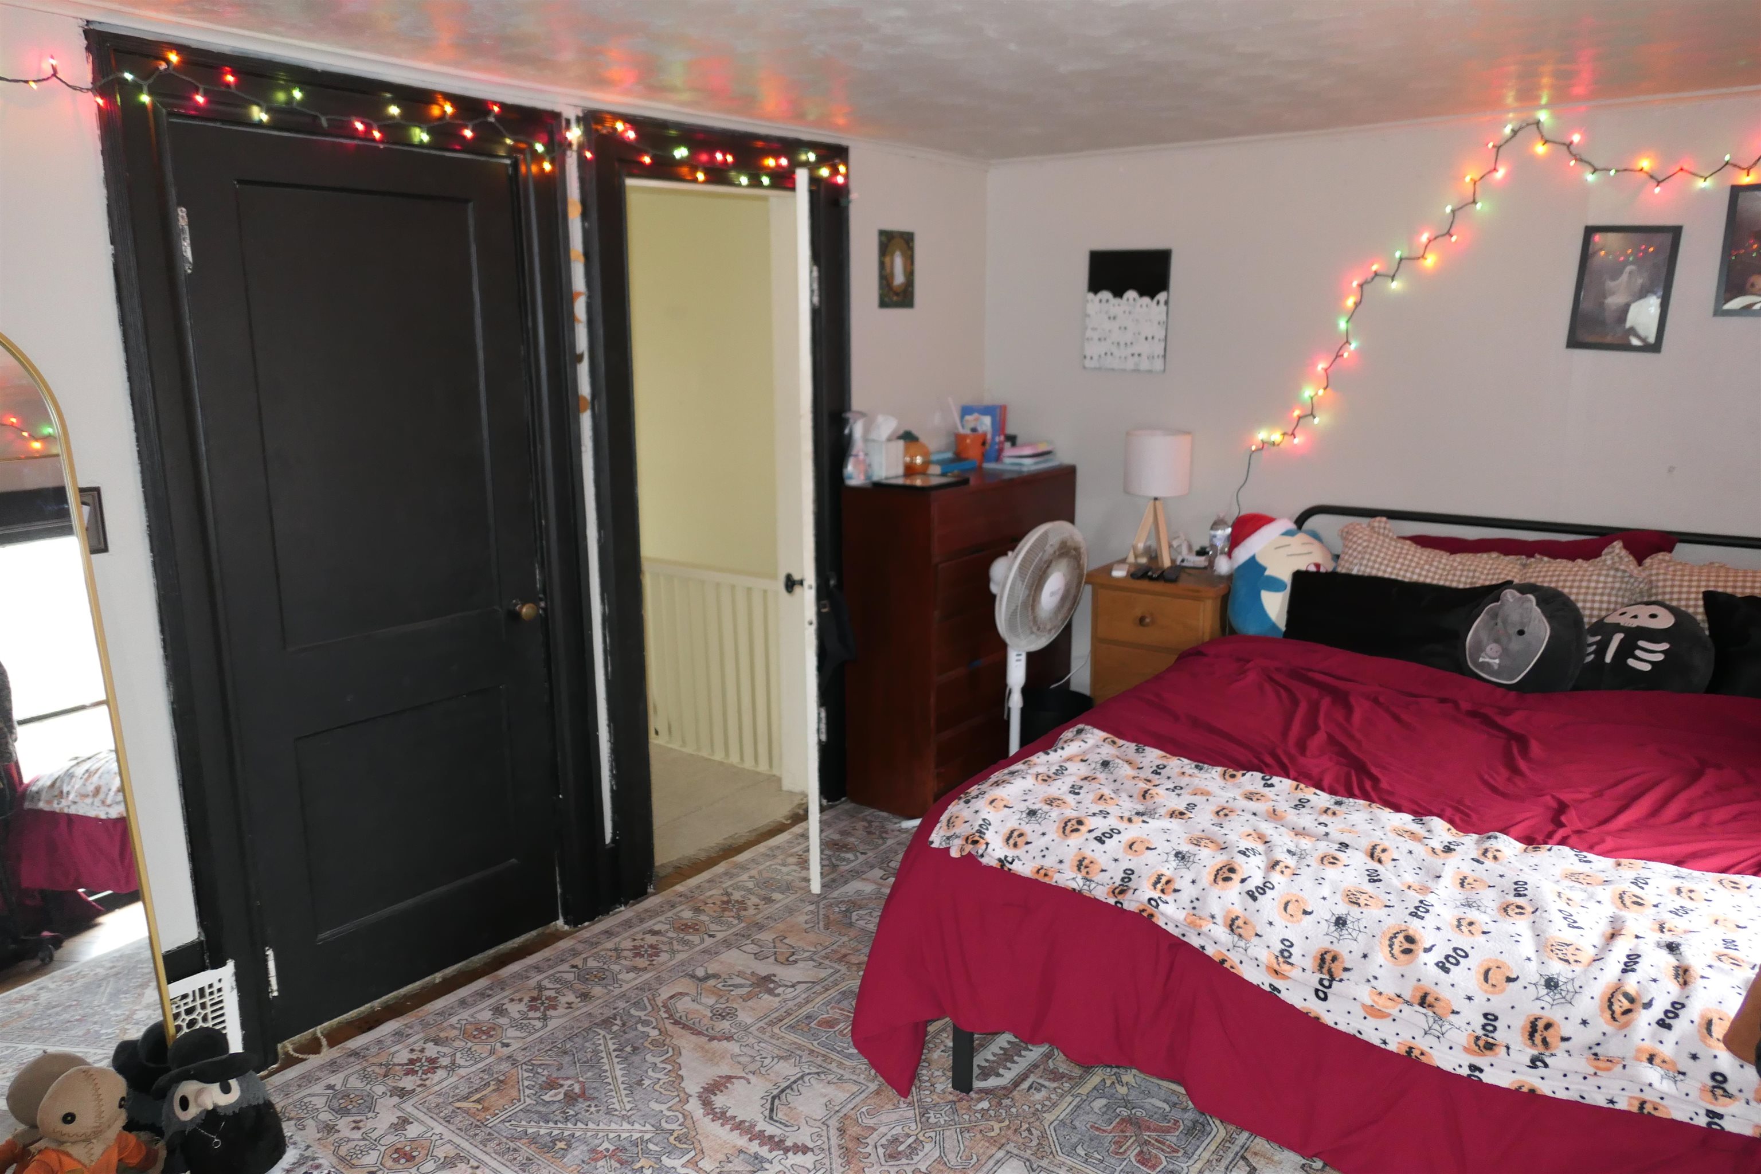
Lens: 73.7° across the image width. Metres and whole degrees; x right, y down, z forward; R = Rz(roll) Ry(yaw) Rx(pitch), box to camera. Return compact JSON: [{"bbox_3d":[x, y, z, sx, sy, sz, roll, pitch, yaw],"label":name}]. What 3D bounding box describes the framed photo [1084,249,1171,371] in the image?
[{"bbox_3d":[0.856,-0.965,4.104,0.314,0.408,0.020,10,16,39],"label":"framed photo"}]

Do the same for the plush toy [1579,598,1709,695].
[{"bbox_3d":[1.936,0.171,2.968,0.340,0.300,0.240,13,-2,45],"label":"plush toy"}]

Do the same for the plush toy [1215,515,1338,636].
[{"bbox_3d":[1.208,-0.021,3.585,0.340,0.400,0.290,1,4,2],"label":"plush toy"}]

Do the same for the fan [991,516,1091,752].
[{"bbox_3d":[0.464,0.312,3.778,0.440,1.020,0.470,10,16,39],"label":"fan"}]

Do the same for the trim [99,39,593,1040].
[{"bbox_3d":[-1.146,-0.059,2.807,0.120,2.165,1.060,10,16,39],"label":"trim"}]

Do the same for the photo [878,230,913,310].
[{"bbox_3d":[0.066,-1.093,4.048,0.015,0.256,0.193,10,16,39],"label":"photo"}]

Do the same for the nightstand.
[{"bbox_3d":[1.002,0.368,3.984,0.490,0.835,0.400,10,16,39],"label":"nightstand"}]

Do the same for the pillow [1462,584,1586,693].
[{"bbox_3d":[1.690,0.149,3.092,0.220,0.330,0.330,10,4,-38],"label":"pillow"}]

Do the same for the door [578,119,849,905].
[{"bbox_3d":[-0.440,-0.252,3.644,0.160,2.180,1.040,10,16,39],"label":"door"}]

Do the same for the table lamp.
[{"bbox_3d":[0.941,-0.297,3.984,0.235,0.470,0.235,10,16,39],"label":"table lamp"}]

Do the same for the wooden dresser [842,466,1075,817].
[{"bbox_3d":[0.306,0.149,4.308,0.410,1.115,0.860,10,16,39],"label":"wooden dresser"}]

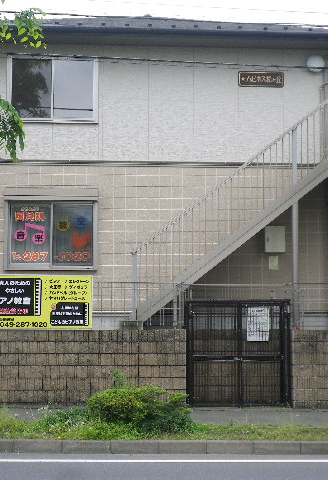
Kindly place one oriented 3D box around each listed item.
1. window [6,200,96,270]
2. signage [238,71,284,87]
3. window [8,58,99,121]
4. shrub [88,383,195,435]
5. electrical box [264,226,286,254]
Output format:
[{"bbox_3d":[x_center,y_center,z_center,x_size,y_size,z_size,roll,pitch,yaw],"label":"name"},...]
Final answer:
[{"bbox_3d":[-2.152,-0.085,16.682,1.747,1.344,0.130,0,-5,-2],"label":"window"},{"bbox_3d":[1.916,-3.151,17.061,0.895,0.294,0.050,0,-5,-2],"label":"signage"},{"bbox_3d":[-2.148,-2.912,16.909,1.726,1.261,0.120,0,-5,-2],"label":"window"},{"bbox_3d":[-0.304,2.246,11.607,1.400,0.620,0.980,0,-5,-2],"label":"shrub"},{"bbox_3d":[2.154,-0.004,16.758,0.364,0.496,0.180,0,-5,-2],"label":"electrical box"}]

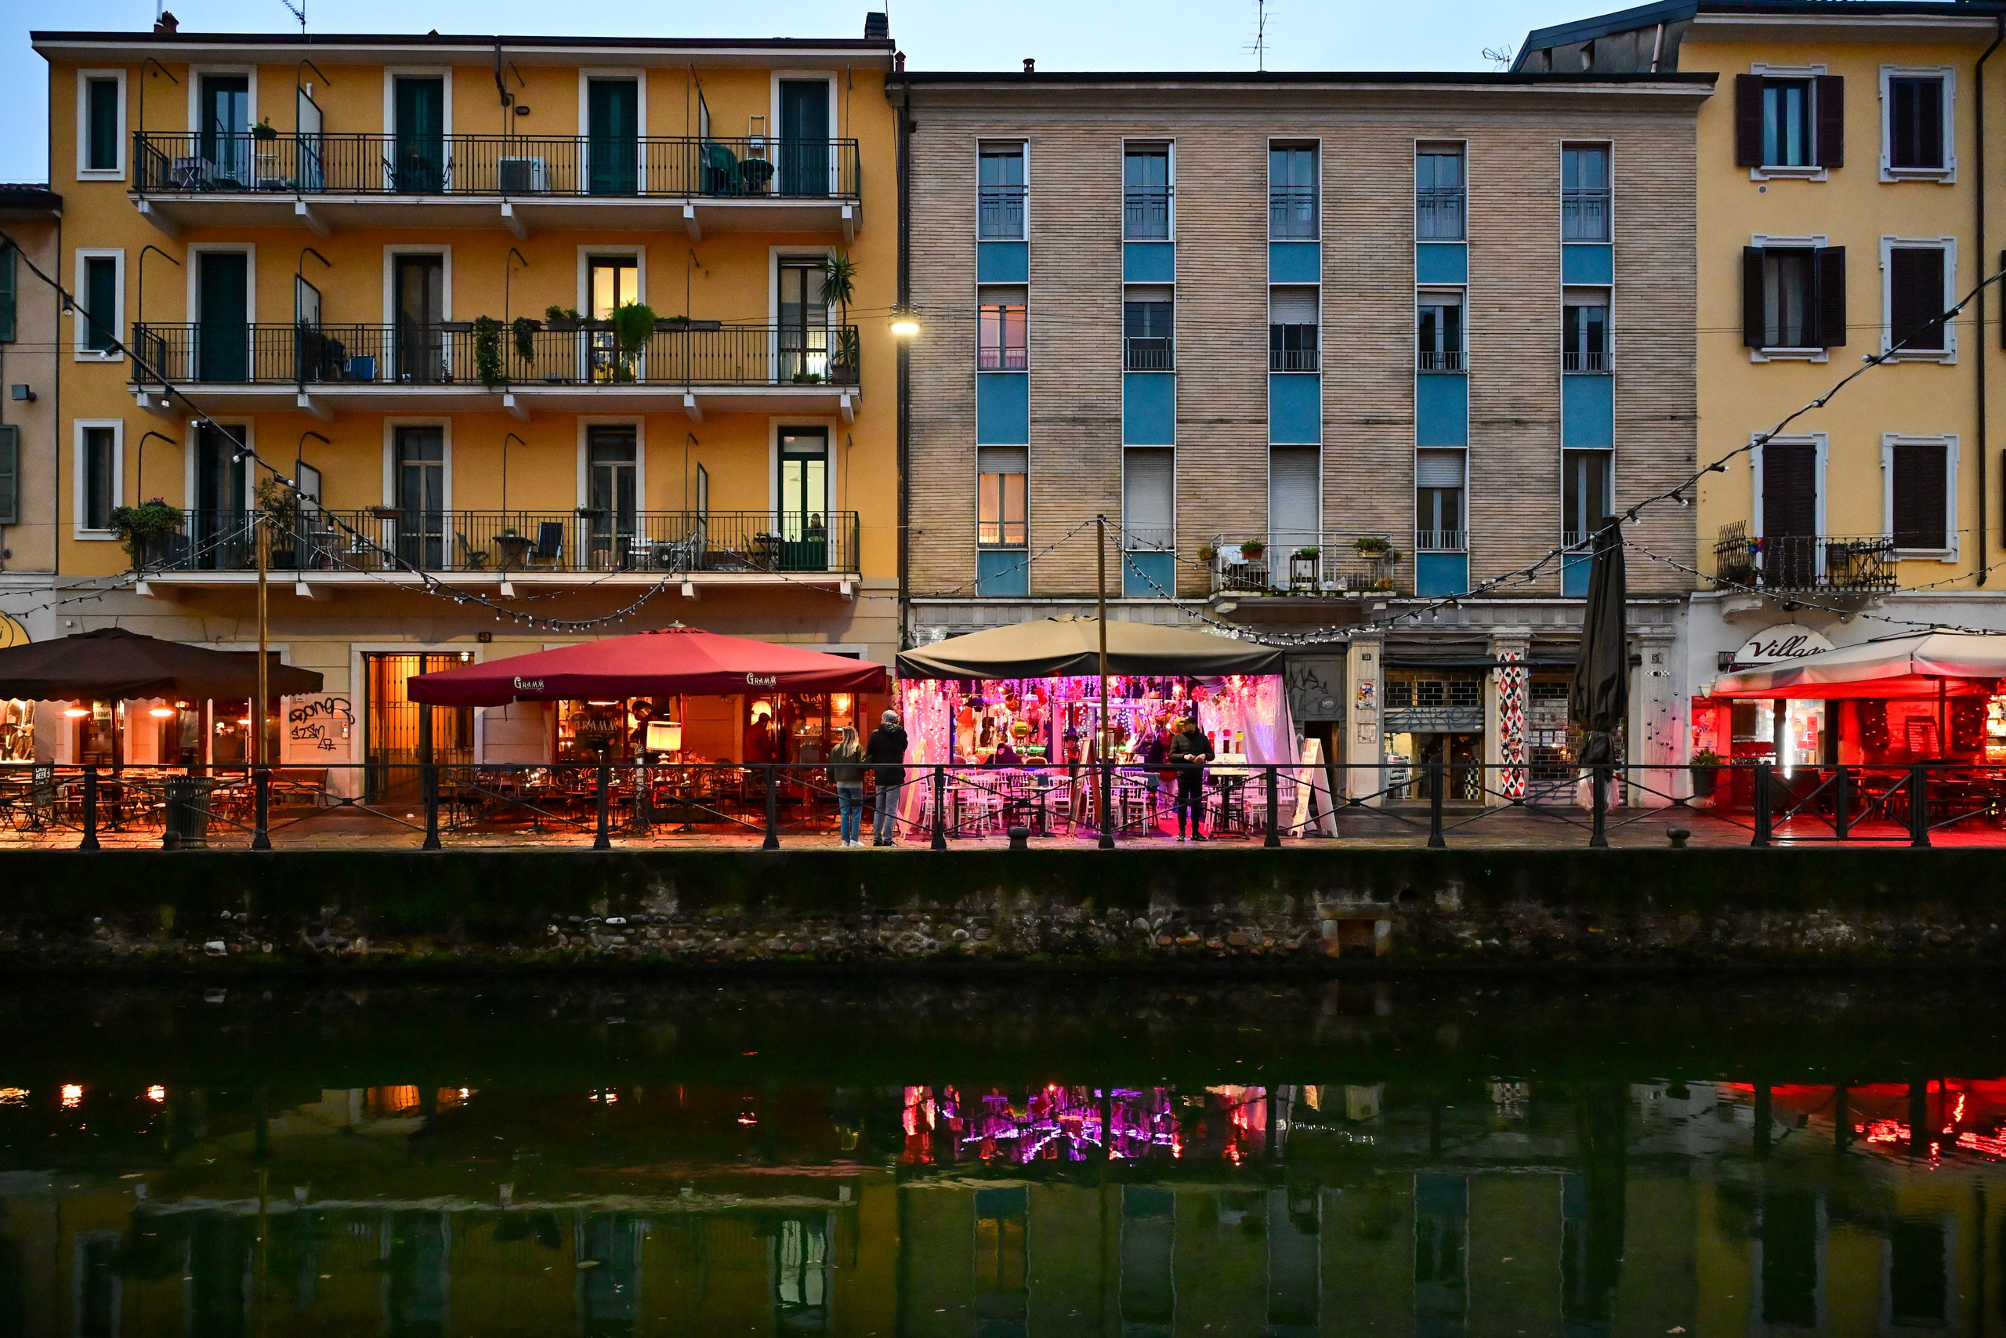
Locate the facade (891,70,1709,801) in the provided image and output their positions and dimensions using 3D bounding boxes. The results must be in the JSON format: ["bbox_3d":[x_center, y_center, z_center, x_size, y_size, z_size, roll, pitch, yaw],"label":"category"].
[{"bbox_3d":[5.068,-3.997,27.991,13.700,12.850,11.500,0,-1,0],"label":"facade"}]

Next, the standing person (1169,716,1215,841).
[{"bbox_3d":[2.570,1.492,18.186,0.580,1.684,0.420,0,-1,7],"label":"standing person"}]

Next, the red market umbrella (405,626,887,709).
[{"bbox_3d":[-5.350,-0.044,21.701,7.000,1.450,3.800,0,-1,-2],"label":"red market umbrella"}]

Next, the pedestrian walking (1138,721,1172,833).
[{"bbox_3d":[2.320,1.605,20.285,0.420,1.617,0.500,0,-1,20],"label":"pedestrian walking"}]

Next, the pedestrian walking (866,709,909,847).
[{"bbox_3d":[-1.499,1.417,17.387,0.560,1.783,0.400,0,-1,8],"label":"pedestrian walking"}]

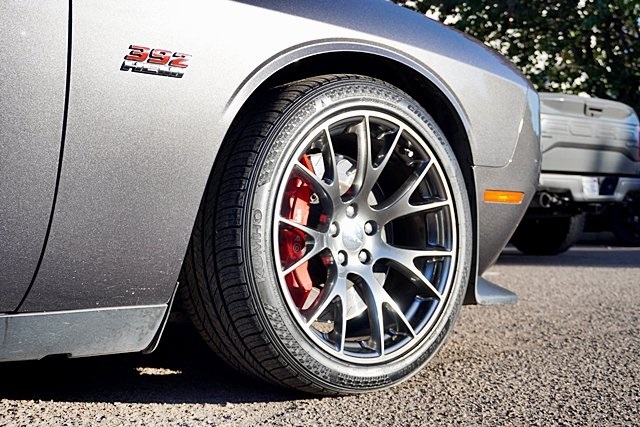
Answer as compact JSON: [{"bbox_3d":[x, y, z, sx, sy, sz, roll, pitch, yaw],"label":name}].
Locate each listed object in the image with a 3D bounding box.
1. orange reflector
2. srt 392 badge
[{"bbox_3d":[0.449,-0.039,1.860,0.158,0.029,0.015,2,-1,-40],"label":"orange reflector"},{"bbox_3d":[-0.285,-0.265,1.335,0.132,0.048,0.009,1,-11,-36],"label":"srt 392 badge"}]

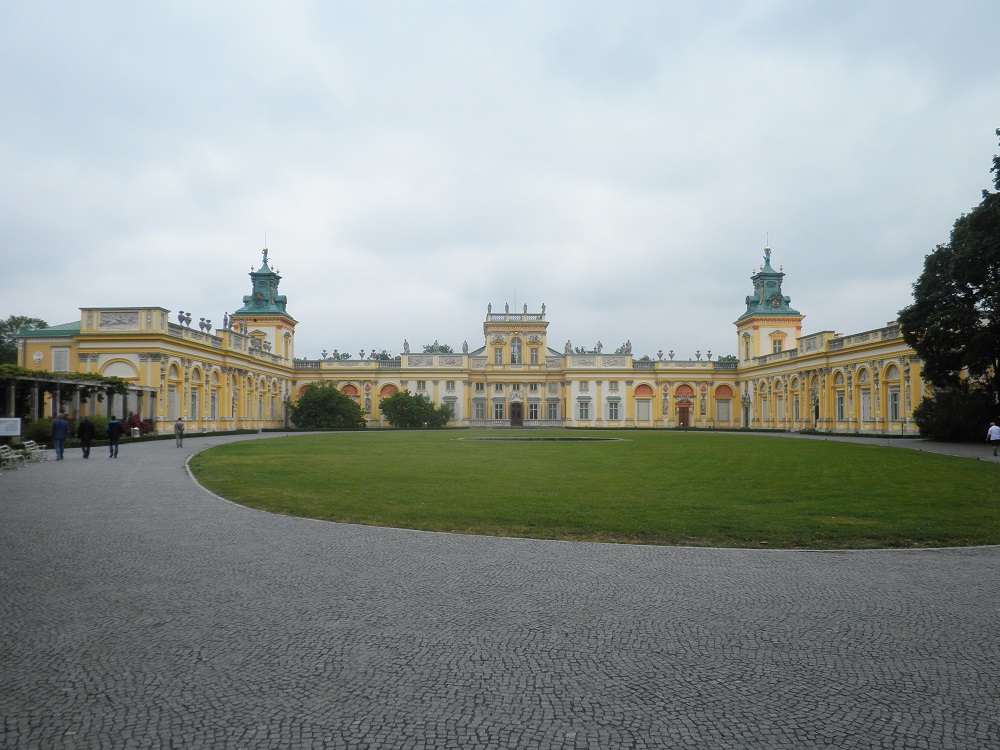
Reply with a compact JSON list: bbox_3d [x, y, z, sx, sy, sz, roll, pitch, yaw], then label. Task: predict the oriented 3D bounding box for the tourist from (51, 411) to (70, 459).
[{"bbox_3d":[-16.754,2.367,28.719,0.560,1.787,0.420,1,-4,-15],"label":"tourist"}]

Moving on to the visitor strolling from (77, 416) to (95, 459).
[{"bbox_3d":[-16.906,2.573,30.724,0.560,1.725,0.420,1,-4,-15],"label":"visitor strolling"}]

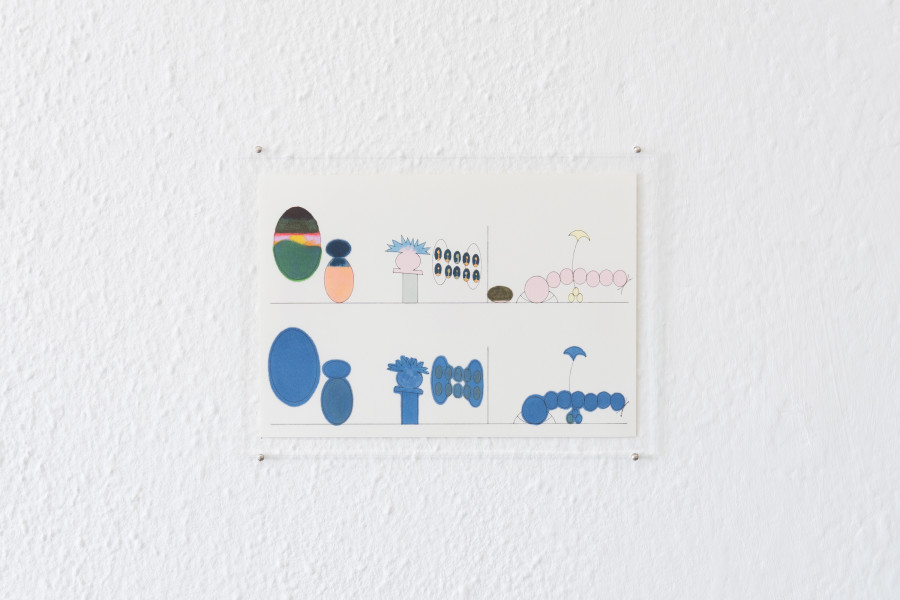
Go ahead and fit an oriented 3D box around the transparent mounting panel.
[{"bbox_3d":[0.000,0.005,1.181,0.330,0.240,0.005,0,2,0],"label":"transparent mounting panel"}]

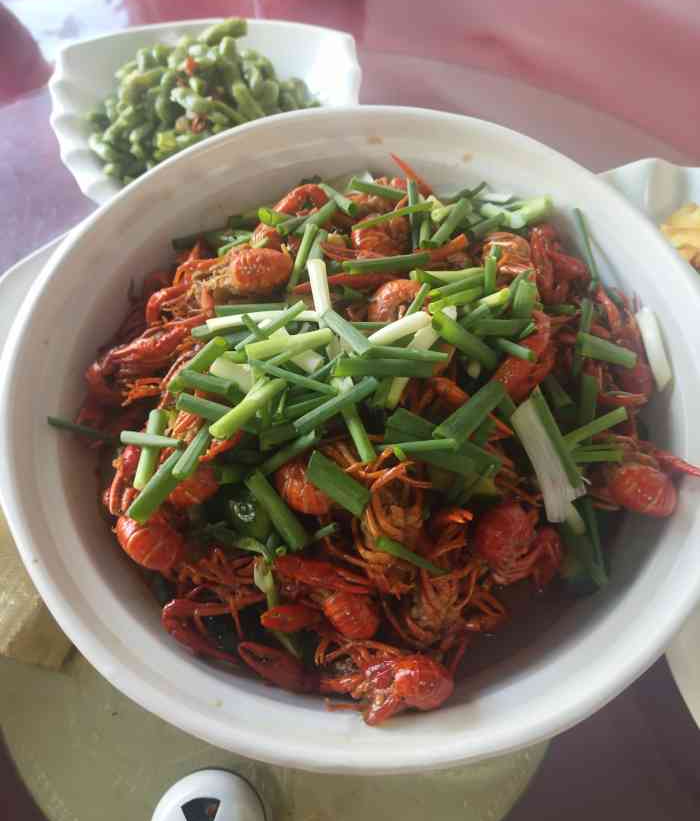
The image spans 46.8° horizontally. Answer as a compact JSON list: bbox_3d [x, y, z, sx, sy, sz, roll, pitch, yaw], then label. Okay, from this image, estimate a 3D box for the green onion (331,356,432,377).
[{"bbox_3d":[0.015,-0.020,0.369,0.046,0.007,0.008,0,60,1],"label":"green onion"}]

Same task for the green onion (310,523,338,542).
[{"bbox_3d":[-0.012,0.059,0.391,0.015,0.004,0.004,-30,65,-15],"label":"green onion"}]

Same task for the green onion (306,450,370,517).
[{"bbox_3d":[-0.005,0.032,0.350,0.031,0.005,0.010,36,67,15],"label":"green onion"}]

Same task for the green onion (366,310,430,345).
[{"bbox_3d":[0.023,-0.038,0.383,0.033,0.006,0.006,-23,66,-11],"label":"green onion"}]

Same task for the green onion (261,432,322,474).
[{"bbox_3d":[-0.027,0.019,0.358,0.030,0.005,0.006,-34,65,-7],"label":"green onion"}]

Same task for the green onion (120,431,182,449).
[{"bbox_3d":[-0.092,0.014,0.374,0.032,0.004,0.005,6,64,14],"label":"green onion"}]

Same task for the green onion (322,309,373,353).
[{"bbox_3d":[-0.002,-0.038,0.380,0.006,0.006,0.029,-38,63,-19],"label":"green onion"}]

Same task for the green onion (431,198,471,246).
[{"bbox_3d":[0.053,-0.099,0.428,0.007,0.006,0.038,28,60,16],"label":"green onion"}]

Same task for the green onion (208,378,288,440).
[{"bbox_3d":[-0.045,-0.001,0.360,0.039,0.007,0.008,-36,65,-6],"label":"green onion"}]

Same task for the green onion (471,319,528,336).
[{"bbox_3d":[0.073,-0.040,0.396,0.030,0.007,0.007,-4,64,-9],"label":"green onion"}]

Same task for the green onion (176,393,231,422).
[{"bbox_3d":[-0.070,0.000,0.397,0.032,0.006,0.006,21,64,12],"label":"green onion"}]

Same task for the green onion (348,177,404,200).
[{"bbox_3d":[0.015,-0.124,0.452,0.032,0.006,0.006,20,62,21],"label":"green onion"}]

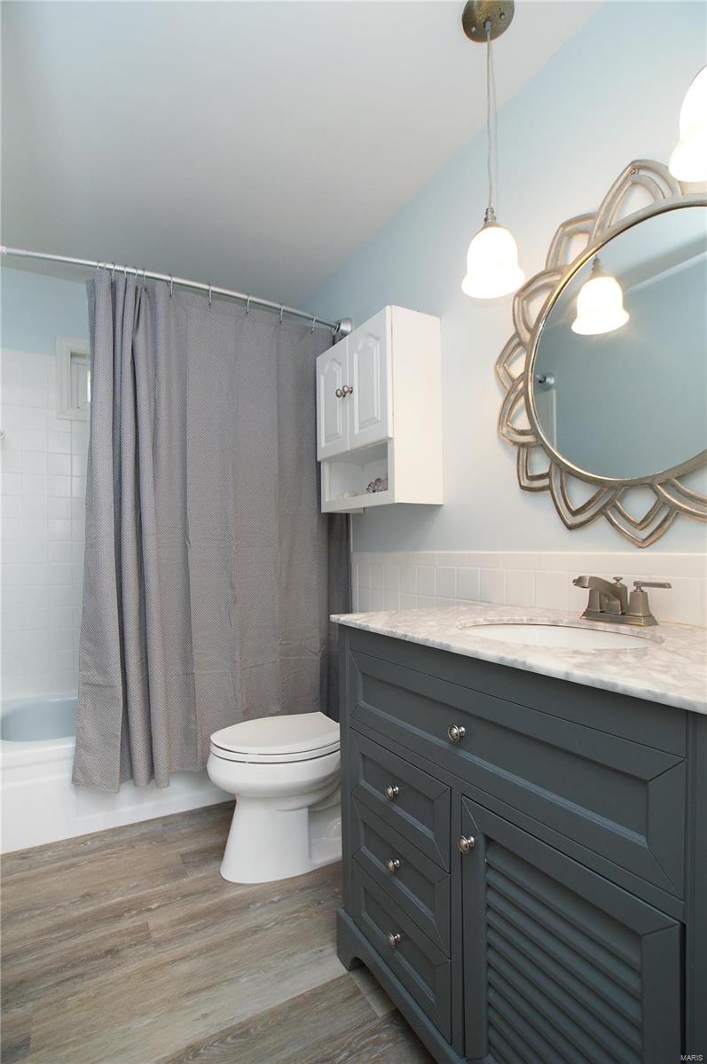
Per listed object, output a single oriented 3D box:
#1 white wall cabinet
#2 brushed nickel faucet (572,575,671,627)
[{"bbox_3d":[0.084,-0.430,1.896,0.230,0.682,0.535,1,-3,-31],"label":"white wall cabinet"},{"bbox_3d":[0.577,0.157,1.091,0.160,0.110,0.225,1,-3,-31],"label":"brushed nickel faucet"}]

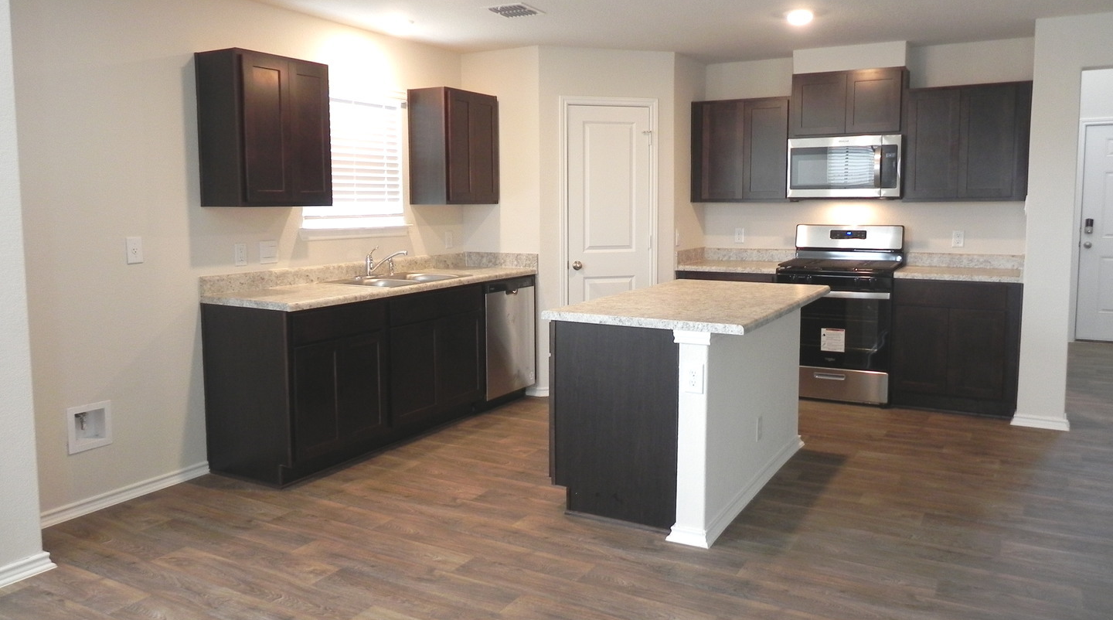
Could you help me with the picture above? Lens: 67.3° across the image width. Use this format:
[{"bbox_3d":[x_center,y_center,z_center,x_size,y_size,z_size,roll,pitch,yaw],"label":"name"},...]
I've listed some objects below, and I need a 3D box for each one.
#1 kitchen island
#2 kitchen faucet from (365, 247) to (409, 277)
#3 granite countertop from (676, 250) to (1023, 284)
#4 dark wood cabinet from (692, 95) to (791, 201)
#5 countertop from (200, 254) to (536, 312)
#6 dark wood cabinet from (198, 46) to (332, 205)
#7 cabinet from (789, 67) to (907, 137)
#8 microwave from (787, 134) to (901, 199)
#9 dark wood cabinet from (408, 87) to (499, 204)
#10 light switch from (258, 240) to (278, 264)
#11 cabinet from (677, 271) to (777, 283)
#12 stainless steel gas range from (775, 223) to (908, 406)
[{"bbox_3d":[0.726,0.392,4.144,0.886,0.914,1.645,4,8,29],"label":"kitchen island"},{"bbox_3d":[-1.061,-0.299,5.183,0.270,0.190,0.075,1,7,11],"label":"kitchen faucet"},{"bbox_3d":[2.030,-0.335,5.947,2.272,0.141,0.636,4,8,29],"label":"granite countertop"},{"bbox_3d":[1.409,-1.176,6.264,0.723,0.746,0.339,4,8,29],"label":"dark wood cabinet"},{"bbox_3d":[-0.958,-0.204,5.021,0.638,0.138,2.270,4,8,29],"label":"countertop"},{"bbox_3d":[-1.490,-0.913,4.317,0.320,0.746,0.612,4,8,29],"label":"dark wood cabinet"},{"bbox_3d":[2.053,-1.433,5.870,0.754,0.444,0.324,4,8,29],"label":"cabinet"},{"bbox_3d":[2.047,-0.997,5.887,0.755,0.423,0.399,4,8,29],"label":"microwave"},{"bbox_3d":[-0.686,-1.097,5.722,0.320,0.746,0.610,4,8,29],"label":"dark wood cabinet"},{"bbox_3d":[-1.585,-0.317,4.610,0.016,0.118,0.117,4,8,29],"label":"light switch"},{"bbox_3d":[1.343,0.131,6.307,0.730,0.876,0.624,4,8,29],"label":"cabinet"},{"bbox_3d":[2.015,0.010,5.953,0.765,1.203,0.700,4,8,29],"label":"stainless steel gas range"}]

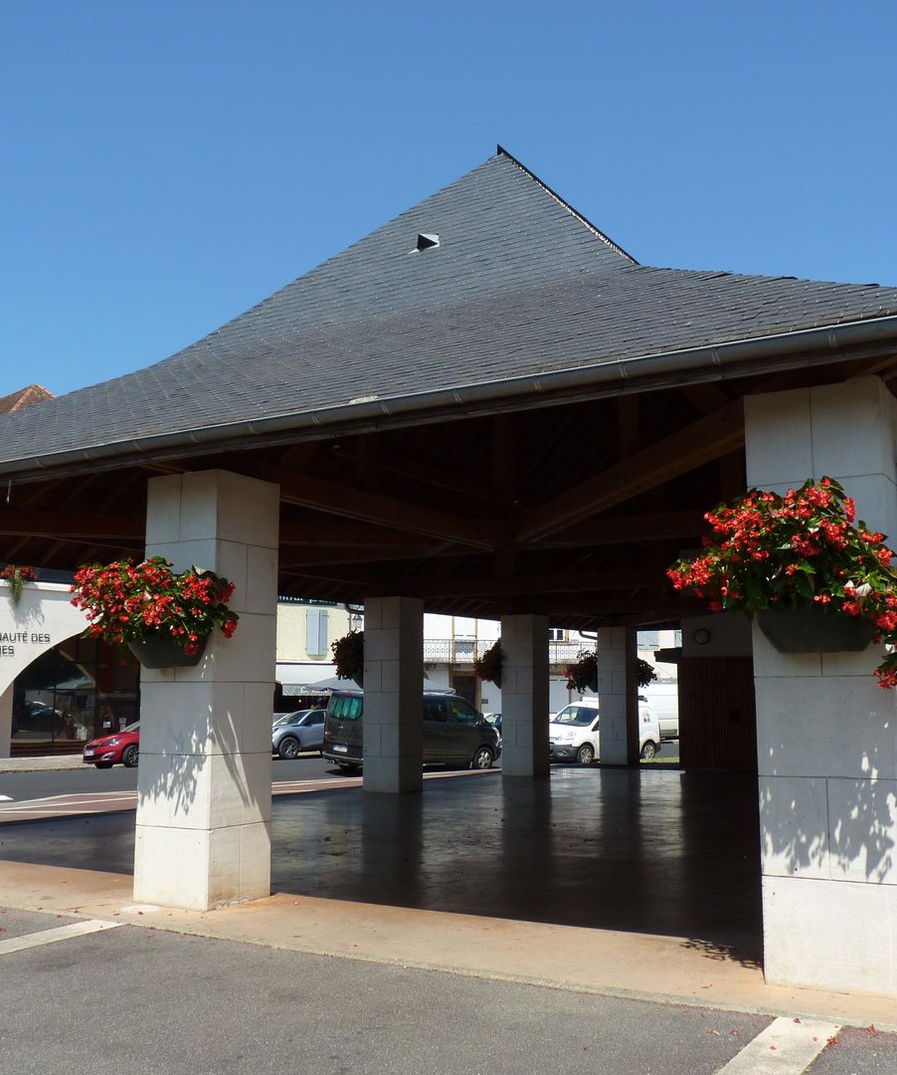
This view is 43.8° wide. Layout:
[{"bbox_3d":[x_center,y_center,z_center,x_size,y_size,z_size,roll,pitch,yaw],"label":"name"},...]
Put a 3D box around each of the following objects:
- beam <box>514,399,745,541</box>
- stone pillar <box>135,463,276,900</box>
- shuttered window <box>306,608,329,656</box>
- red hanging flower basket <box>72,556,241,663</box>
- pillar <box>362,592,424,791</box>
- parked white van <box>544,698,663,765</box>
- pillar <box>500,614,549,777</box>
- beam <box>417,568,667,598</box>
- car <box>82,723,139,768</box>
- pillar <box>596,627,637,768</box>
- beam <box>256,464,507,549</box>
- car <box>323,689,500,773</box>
[{"bbox_3d":[1.554,-0.510,10.212,0.235,0.298,6.861,2,-8,-13],"label":"beam"},{"bbox_3d":[-2.065,1.269,9.654,0.810,3.570,0.786,-5,-10,31],"label":"stone pillar"},{"bbox_3d":[-4.918,3.572,42.000,0.900,1.680,0.120,6,-10,-37],"label":"shuttered window"},{"bbox_3d":[-2.389,0.603,9.060,1.200,0.820,0.720,-5,-10,31],"label":"red hanging flower basket"},{"bbox_3d":[-1.000,2.859,20.465,0.760,3.452,0.755,-5,-10,32],"label":"pillar"},{"bbox_3d":[4.596,5.988,34.790,4.380,1.860,1.820,6,-10,-37],"label":"parked white van"},{"bbox_3d":[1.717,3.492,24.775,0.760,3.461,0.755,-5,-10,32],"label":"pillar"},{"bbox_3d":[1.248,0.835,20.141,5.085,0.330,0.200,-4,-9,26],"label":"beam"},{"bbox_3d":[-8.259,5.809,32.321,4.250,1.460,1.810,8,-11,-41],"label":"car"},{"bbox_3d":[4.514,4.193,29.609,0.810,3.570,0.786,-5,-10,31],"label":"pillar"},{"bbox_3d":[-0.757,-0.326,11.521,0.181,0.298,5.056,-5,-10,31],"label":"beam"},{"bbox_3d":[-0.780,5.315,30.805,4.970,2.080,1.970,7,-11,-39],"label":"car"}]

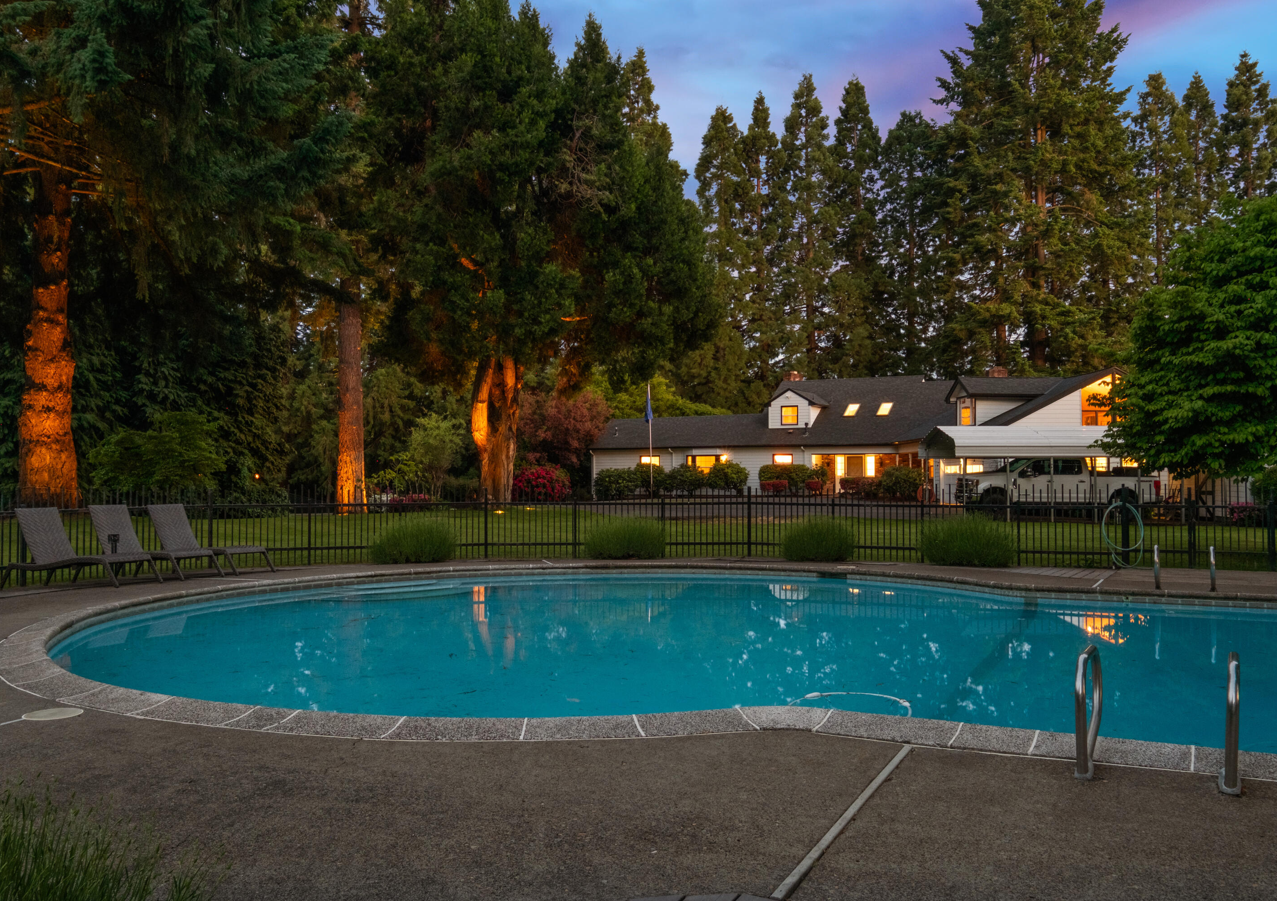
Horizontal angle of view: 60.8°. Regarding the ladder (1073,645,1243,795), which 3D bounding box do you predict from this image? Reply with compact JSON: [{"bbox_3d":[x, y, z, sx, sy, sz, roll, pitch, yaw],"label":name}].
[{"bbox_3d":[2.665,1.318,5.580,0.730,0.610,0.620,0,-1,25],"label":"ladder"}]

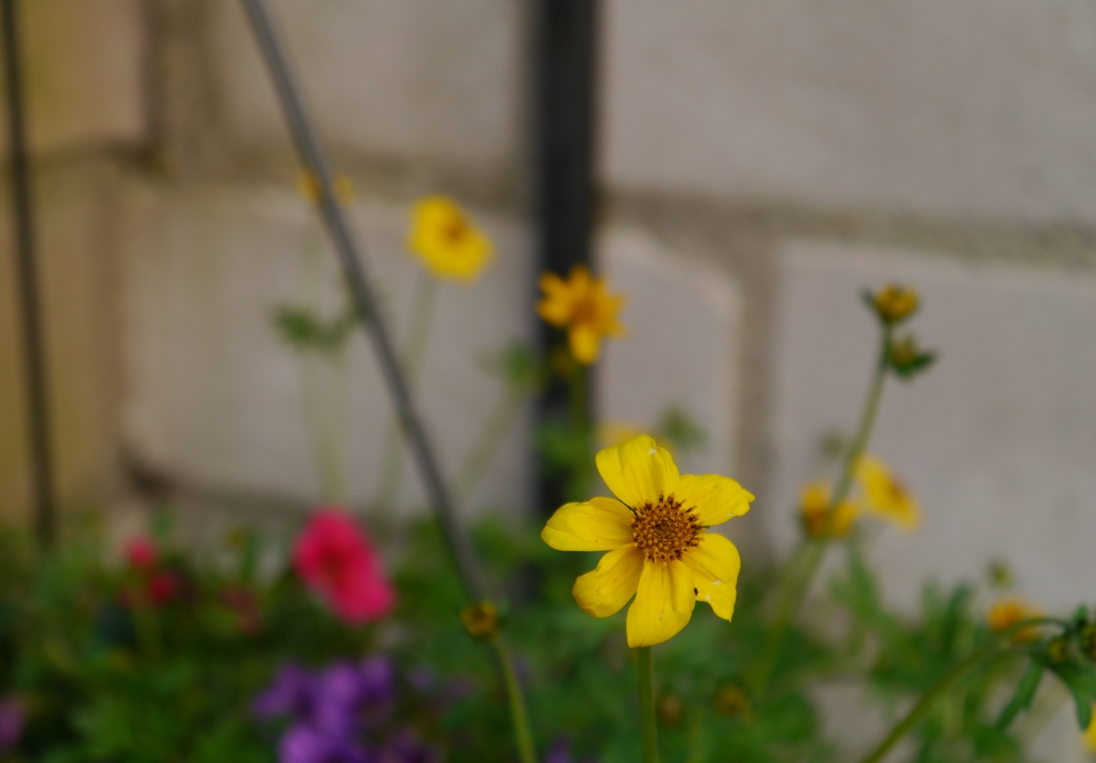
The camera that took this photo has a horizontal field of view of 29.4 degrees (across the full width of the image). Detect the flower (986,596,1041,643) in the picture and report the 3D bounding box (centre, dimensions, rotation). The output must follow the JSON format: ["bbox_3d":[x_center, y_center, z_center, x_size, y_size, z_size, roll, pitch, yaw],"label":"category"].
[{"bbox_3d":[0.125,0.064,0.560,0.019,0.012,0.016,2,53,16],"label":"flower"}]

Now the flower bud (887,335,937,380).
[{"bbox_3d":[0.094,-0.006,0.540,0.012,0.011,0.011,1,13,0],"label":"flower bud"}]

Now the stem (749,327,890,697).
[{"bbox_3d":[0.075,0.038,0.570,0.009,0.118,0.008,16,25,0],"label":"stem"}]

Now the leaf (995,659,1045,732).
[{"bbox_3d":[0.105,0.070,0.465,0.006,0.018,0.006,30,0,0],"label":"leaf"}]

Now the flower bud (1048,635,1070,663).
[{"bbox_3d":[0.114,0.060,0.465,0.005,0.006,0.006,1,13,0],"label":"flower bud"}]

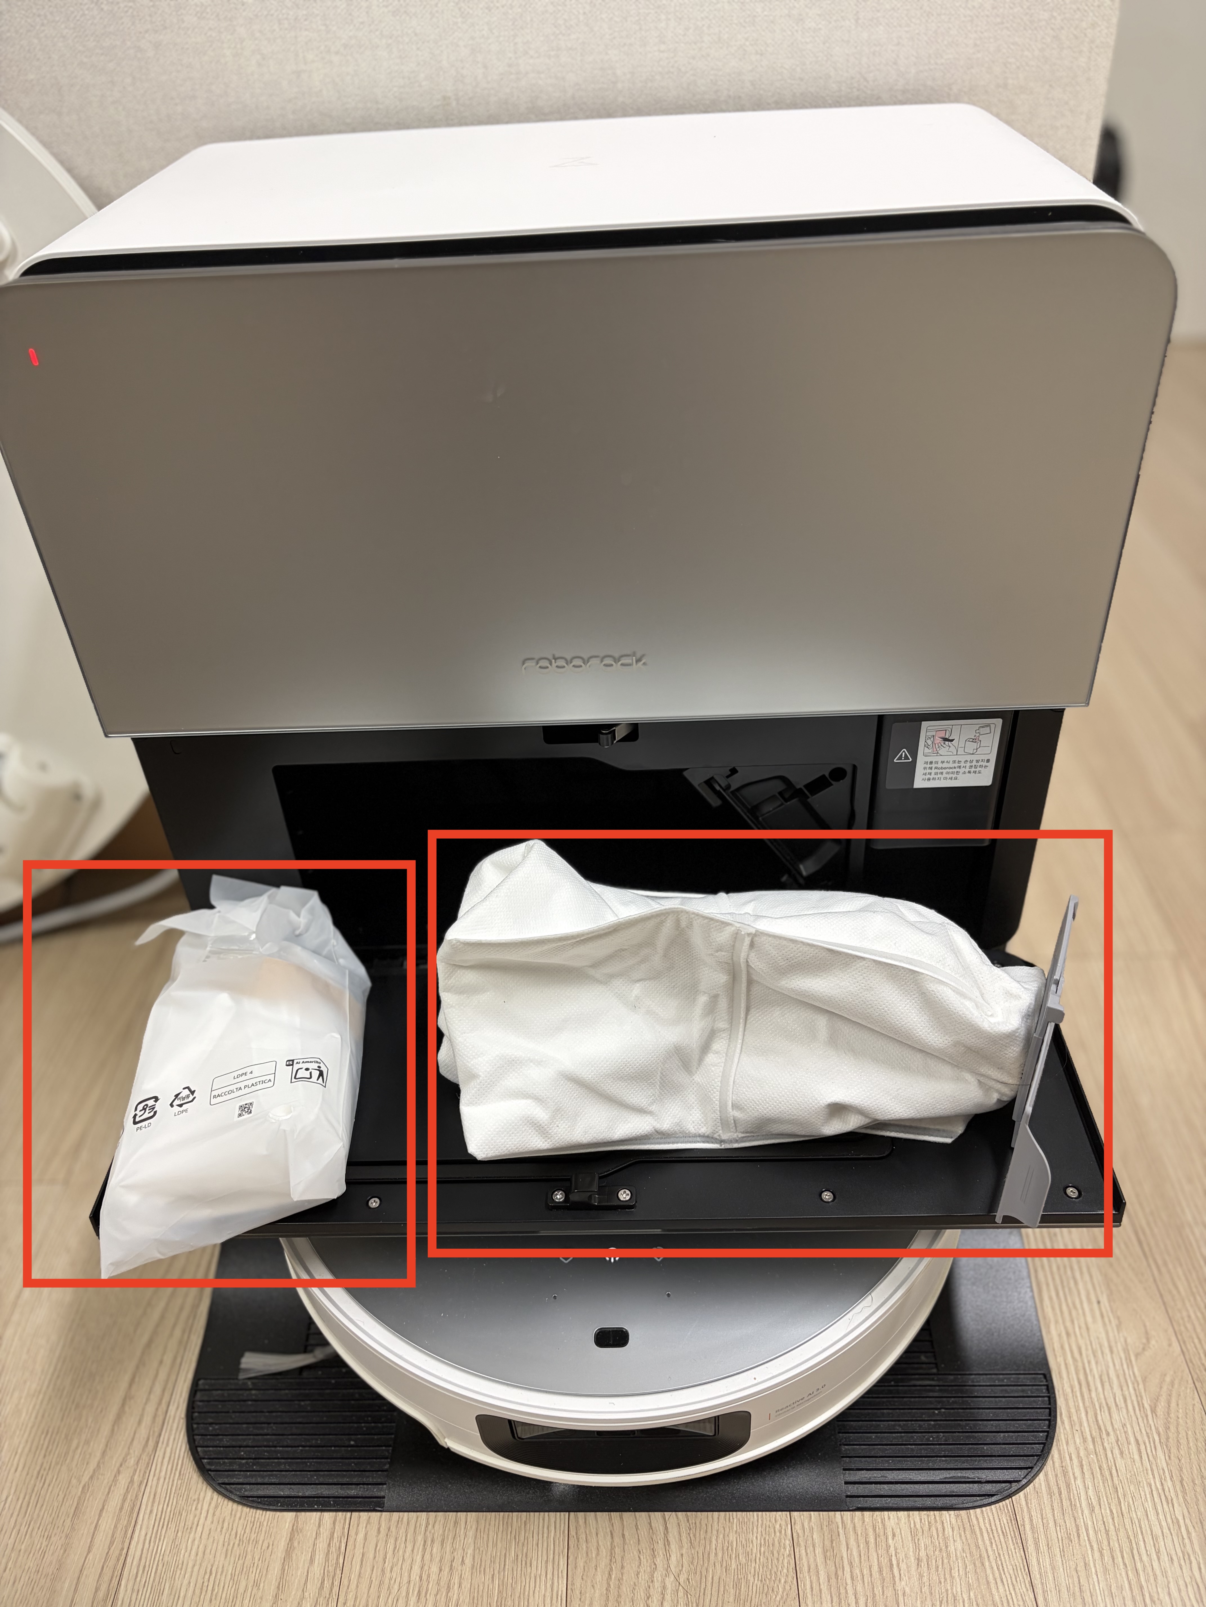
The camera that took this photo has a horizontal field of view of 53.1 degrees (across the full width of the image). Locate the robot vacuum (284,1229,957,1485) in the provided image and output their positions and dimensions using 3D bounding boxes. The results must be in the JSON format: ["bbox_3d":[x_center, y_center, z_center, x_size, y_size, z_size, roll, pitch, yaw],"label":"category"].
[{"bbox_3d":[0.008,0.167,0.629,0.350,0.080,0.351,-2,37,3],"label":"robot vacuum"}]

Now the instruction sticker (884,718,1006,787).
[{"bbox_3d":[0.147,-0.021,0.523,0.046,0.035,0.001,-2,37,3],"label":"instruction sticker"}]

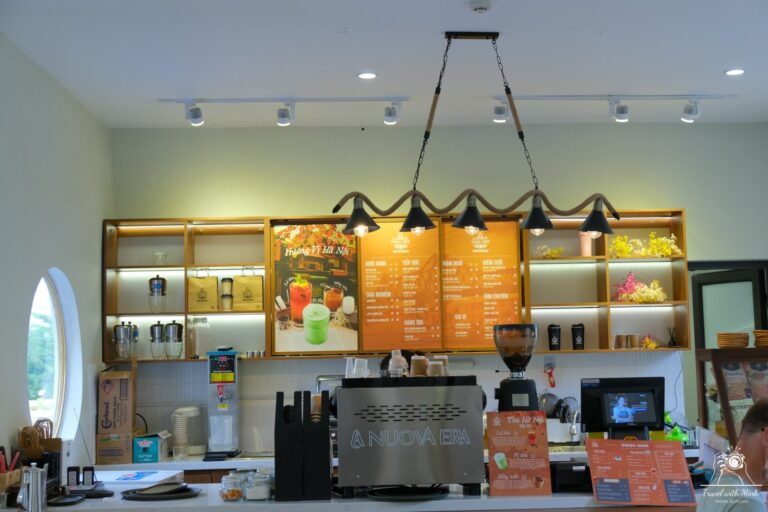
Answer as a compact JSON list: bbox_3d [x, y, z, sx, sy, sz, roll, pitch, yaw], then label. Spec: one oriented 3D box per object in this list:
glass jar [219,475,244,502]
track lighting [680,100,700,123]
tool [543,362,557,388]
[{"bbox_3d":[-0.697,1.064,4.600,0.112,0.120,0.112,-1,-4,-3],"label":"glass jar"},{"bbox_3d":[1.869,-0.881,6.115,0.105,0.125,0.095,-1,-5,-2],"label":"track lighting"},{"bbox_3d":[1.121,0.813,6.790,0.070,0.165,0.025,-9,-5,-2],"label":"tool"}]

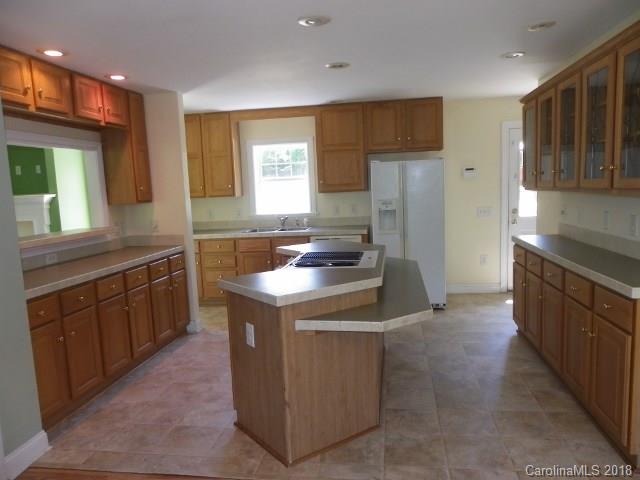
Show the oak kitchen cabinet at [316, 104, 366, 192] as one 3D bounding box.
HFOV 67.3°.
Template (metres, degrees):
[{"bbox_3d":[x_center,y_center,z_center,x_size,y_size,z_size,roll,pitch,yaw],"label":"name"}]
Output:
[{"bbox_3d":[0.281,-1.135,6.010,0.590,1.060,0.320,-1,7,9],"label":"oak kitchen cabinet"}]

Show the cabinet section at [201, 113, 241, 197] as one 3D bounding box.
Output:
[{"bbox_3d":[-1.256,-1.082,6.171,0.372,1.033,0.339,-2,6,7],"label":"cabinet section"}]

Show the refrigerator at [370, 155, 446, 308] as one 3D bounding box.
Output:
[{"bbox_3d":[1.054,-0.085,5.790,0.814,1.700,0.720,-1,7,9],"label":"refrigerator"}]

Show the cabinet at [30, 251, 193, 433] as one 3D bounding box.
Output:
[{"bbox_3d":[-1.799,0.657,3.837,0.630,0.840,2.200,-1,7,9],"label":"cabinet"}]

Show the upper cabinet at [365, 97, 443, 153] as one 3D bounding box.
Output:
[{"bbox_3d":[1.018,-1.378,5.872,0.920,0.610,0.320,-1,7,9],"label":"upper cabinet"}]

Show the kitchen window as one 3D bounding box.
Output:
[{"bbox_3d":[-0.497,-0.821,6.331,0.890,1.020,0.090,-1,7,9],"label":"kitchen window"}]

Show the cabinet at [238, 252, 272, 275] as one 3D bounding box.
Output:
[{"bbox_3d":[-0.735,0.410,6.185,0.450,0.620,0.600,-1,7,9],"label":"cabinet"}]

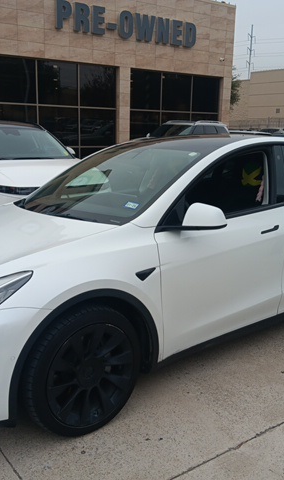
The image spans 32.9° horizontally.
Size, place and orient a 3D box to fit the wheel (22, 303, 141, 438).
[{"bbox_3d":[-0.323,0.685,2.605,0.710,0.710,0.250,-9,15,-39],"label":"wheel"}]

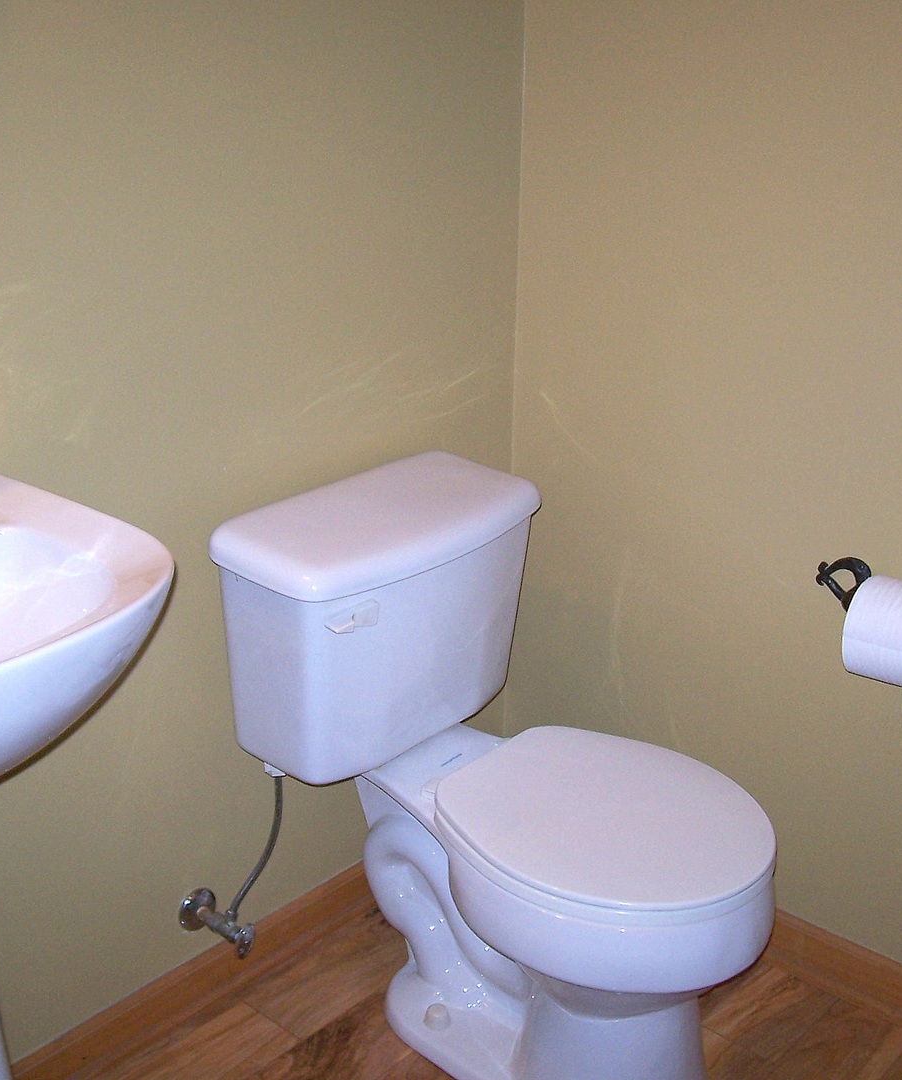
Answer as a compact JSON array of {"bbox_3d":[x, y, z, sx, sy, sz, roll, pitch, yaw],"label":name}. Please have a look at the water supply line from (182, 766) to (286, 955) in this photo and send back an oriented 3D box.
[{"bbox_3d":[-0.283,0.411,1.840,0.108,0.246,0.100,18,26,38],"label":"water supply line"}]

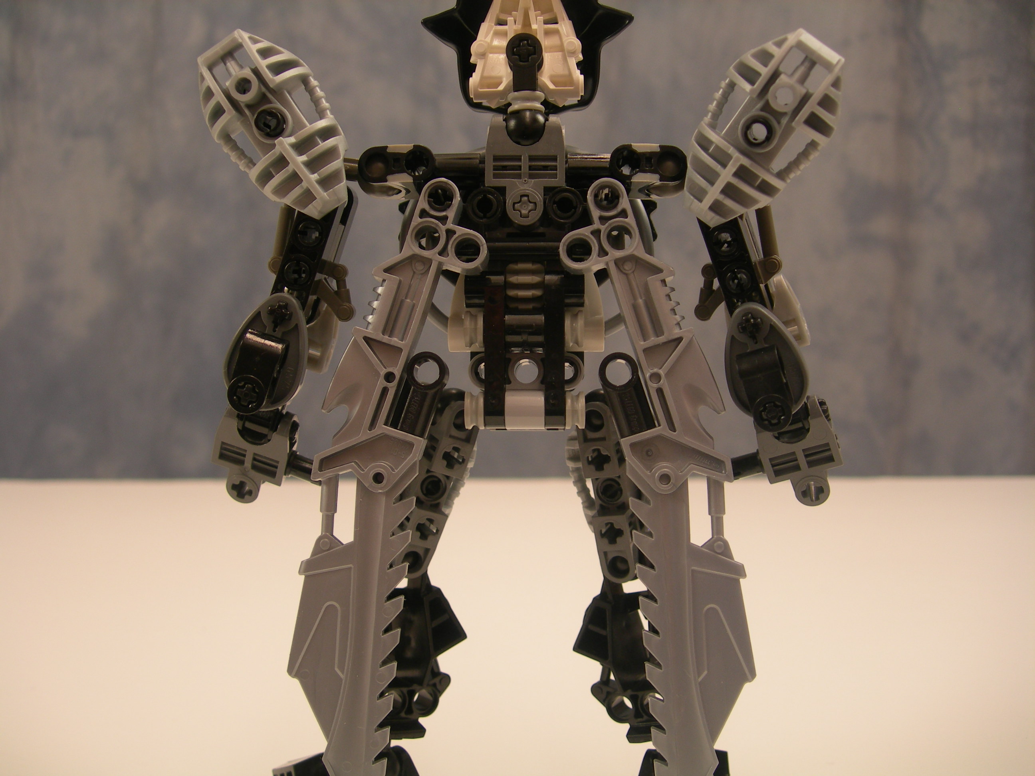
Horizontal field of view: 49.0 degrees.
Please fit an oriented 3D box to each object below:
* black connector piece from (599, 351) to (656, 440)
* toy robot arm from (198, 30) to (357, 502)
[{"bbox_3d":[0.020,0.001,0.214,0.007,0.016,0.008,-18,0,0],"label":"black connector piece"},{"bbox_3d":[-0.049,-0.021,0.231,0.039,0.092,0.046,0,1,0],"label":"toy robot arm"}]

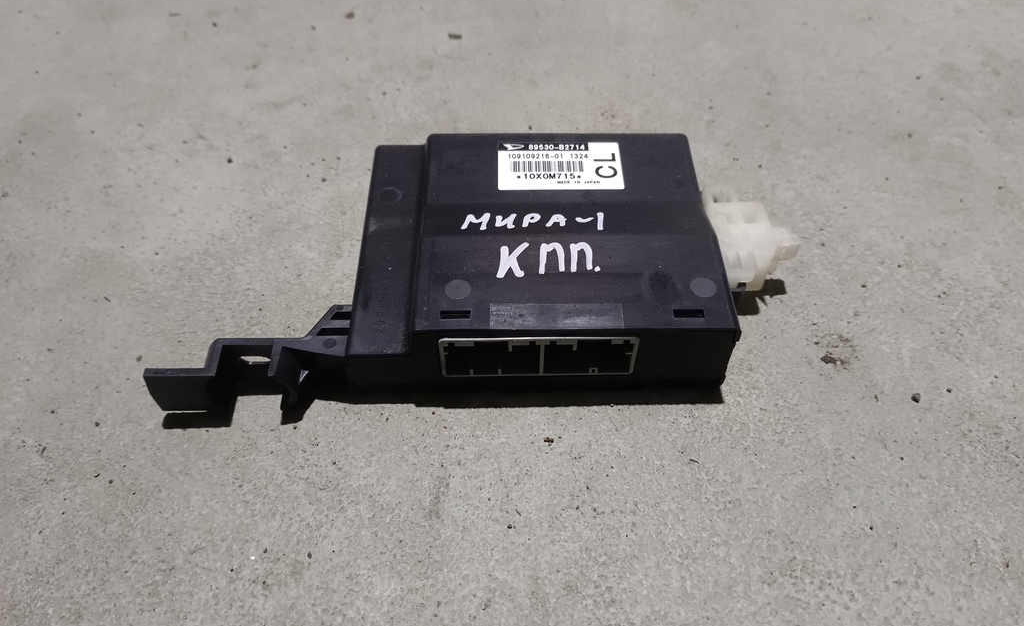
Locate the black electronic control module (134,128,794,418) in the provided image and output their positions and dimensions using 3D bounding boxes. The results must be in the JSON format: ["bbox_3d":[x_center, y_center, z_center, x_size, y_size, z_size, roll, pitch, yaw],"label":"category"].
[{"bbox_3d":[-0.004,-0.022,0.299,0.245,0.034,0.122,0,50,-2],"label":"black electronic control module"}]

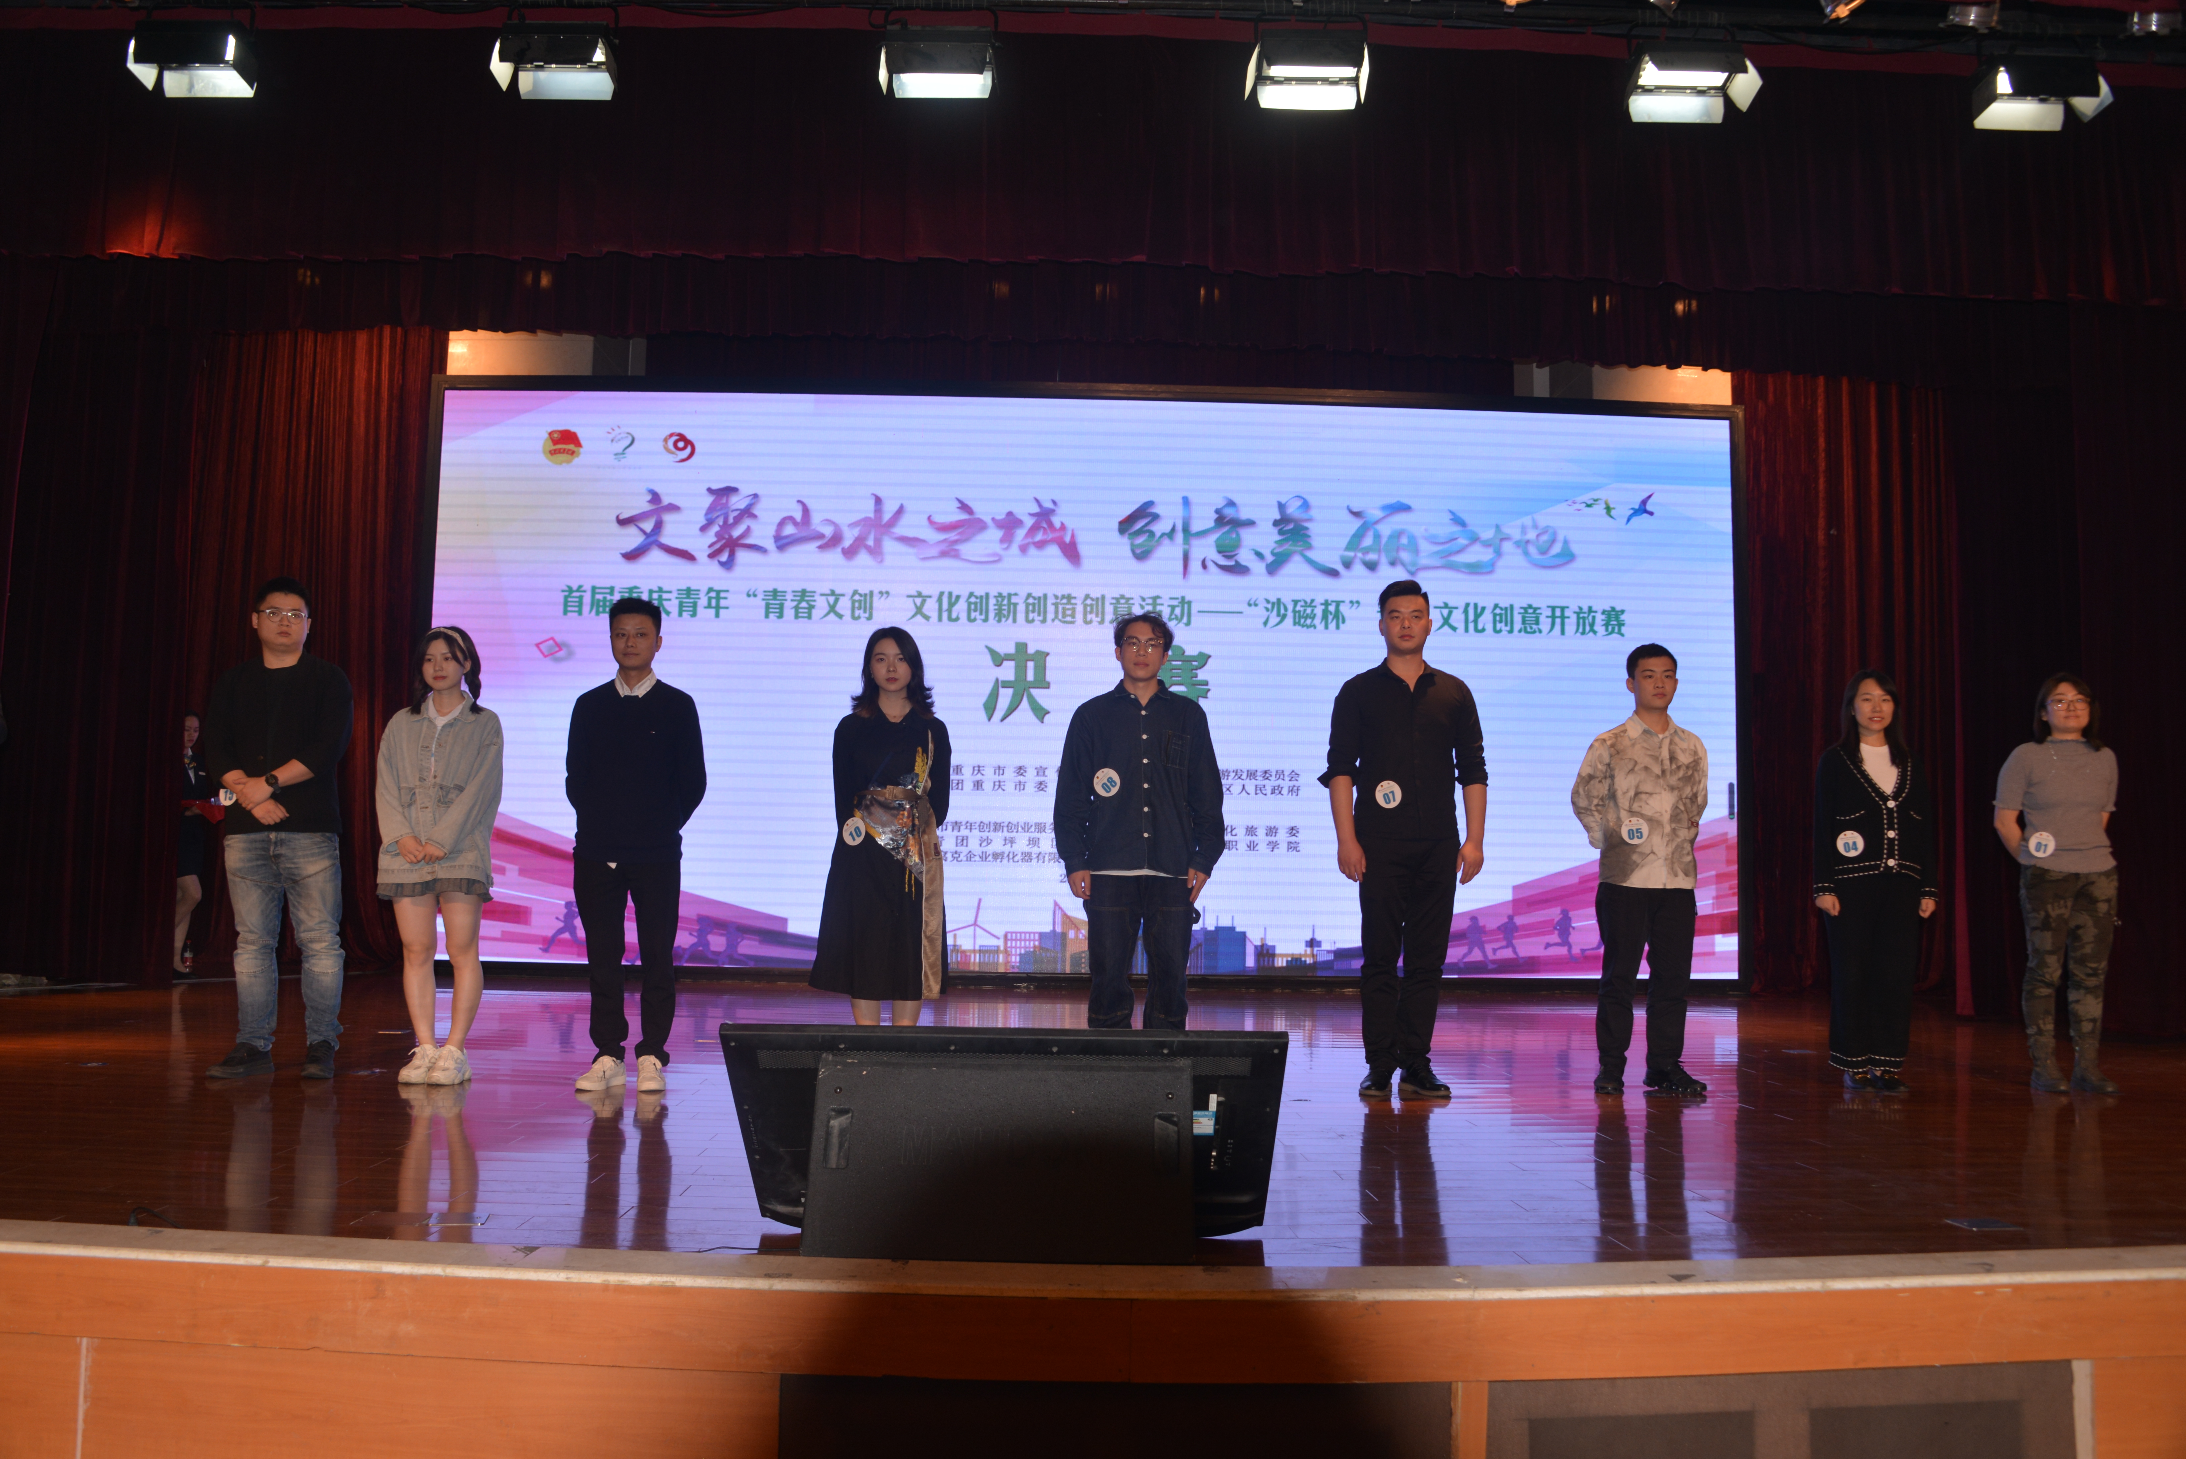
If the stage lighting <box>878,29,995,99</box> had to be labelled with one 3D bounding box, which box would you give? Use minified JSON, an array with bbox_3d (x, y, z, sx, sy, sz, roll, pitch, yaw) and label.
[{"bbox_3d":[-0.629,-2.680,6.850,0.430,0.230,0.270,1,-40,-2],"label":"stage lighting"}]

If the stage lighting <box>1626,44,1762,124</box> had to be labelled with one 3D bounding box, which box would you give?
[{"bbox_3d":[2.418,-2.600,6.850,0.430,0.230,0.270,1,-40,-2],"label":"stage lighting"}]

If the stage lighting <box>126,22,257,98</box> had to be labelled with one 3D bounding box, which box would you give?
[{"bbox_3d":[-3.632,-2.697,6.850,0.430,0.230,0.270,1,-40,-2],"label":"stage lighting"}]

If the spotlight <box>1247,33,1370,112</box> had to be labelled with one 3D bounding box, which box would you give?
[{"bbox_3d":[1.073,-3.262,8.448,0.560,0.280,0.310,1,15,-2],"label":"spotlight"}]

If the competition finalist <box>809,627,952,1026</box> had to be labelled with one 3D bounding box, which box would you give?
[{"bbox_3d":[-0.765,0.455,6.120,0.500,1.670,0.330,1,-5,0],"label":"competition finalist"}]

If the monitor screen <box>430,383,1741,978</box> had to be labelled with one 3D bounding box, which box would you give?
[{"bbox_3d":[0.011,-0.314,11.275,8.700,3.850,0.180,1,-5,-2],"label":"monitor screen"}]

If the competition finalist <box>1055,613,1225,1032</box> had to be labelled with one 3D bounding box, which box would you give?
[{"bbox_3d":[0.170,0.438,6.140,0.600,1.710,0.320,1,-5,-1],"label":"competition finalist"}]

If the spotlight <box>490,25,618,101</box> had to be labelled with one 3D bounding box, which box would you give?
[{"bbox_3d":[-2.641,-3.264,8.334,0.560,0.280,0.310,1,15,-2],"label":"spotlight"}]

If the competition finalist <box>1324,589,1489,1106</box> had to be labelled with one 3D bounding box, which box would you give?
[{"bbox_3d":[1.129,0.377,6.211,0.610,1.867,0.360,1,-5,-2],"label":"competition finalist"}]

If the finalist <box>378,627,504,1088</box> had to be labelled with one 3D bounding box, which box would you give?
[{"bbox_3d":[-2.315,0.435,6.091,0.460,1.620,0.360,1,-5,-2],"label":"finalist"}]

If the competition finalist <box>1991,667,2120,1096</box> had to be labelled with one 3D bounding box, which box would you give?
[{"bbox_3d":[3.601,0.575,6.330,0.430,1.560,0.330,0,-5,8],"label":"competition finalist"}]

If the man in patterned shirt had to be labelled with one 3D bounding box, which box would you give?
[{"bbox_3d":[2.041,0.517,6.320,0.460,1.670,0.340,1,-5,1],"label":"man in patterned shirt"}]

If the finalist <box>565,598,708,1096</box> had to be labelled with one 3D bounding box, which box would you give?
[{"bbox_3d":[-1.599,0.391,6.000,0.500,1.716,0.370,1,-5,-6],"label":"finalist"}]

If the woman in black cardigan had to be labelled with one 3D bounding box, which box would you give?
[{"bbox_3d":[3.016,0.572,6.610,0.470,1.608,0.320,1,-5,-2],"label":"woman in black cardigan"}]

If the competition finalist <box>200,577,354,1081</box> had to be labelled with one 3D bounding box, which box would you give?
[{"bbox_3d":[-2.944,0.341,6.190,0.560,1.804,0.400,2,-5,-10],"label":"competition finalist"}]

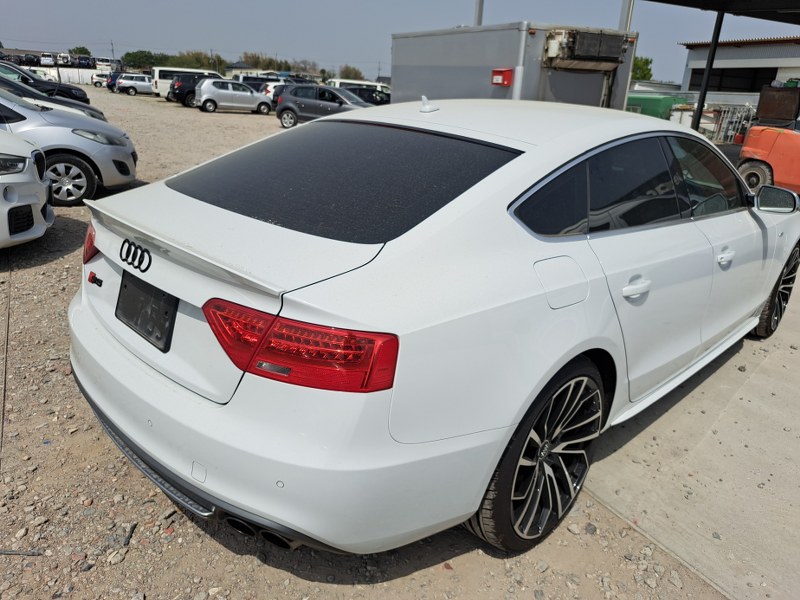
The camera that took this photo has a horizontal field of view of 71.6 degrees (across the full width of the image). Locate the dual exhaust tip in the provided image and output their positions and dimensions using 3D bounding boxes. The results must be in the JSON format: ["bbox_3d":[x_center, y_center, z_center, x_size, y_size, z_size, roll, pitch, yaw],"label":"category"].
[{"bbox_3d":[-0.357,0.601,1.466,0.210,0.085,0.130,15,23,31],"label":"dual exhaust tip"}]

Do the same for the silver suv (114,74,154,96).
[{"bbox_3d":[-18.044,-15.626,40.422,4.400,1.500,1.695,-7,23,-24],"label":"silver suv"}]

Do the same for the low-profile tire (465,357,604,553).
[{"bbox_3d":[0.419,0.464,1.806,0.660,0.660,0.260,-16,26,-43],"label":"low-profile tire"}]

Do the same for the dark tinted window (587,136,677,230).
[{"bbox_3d":[0.781,-0.390,1.882,0.730,0.320,0.050,-16,4,-42],"label":"dark tinted window"}]

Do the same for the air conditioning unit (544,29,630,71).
[{"bbox_3d":[2.531,-3.293,7.374,1.300,0.500,0.340,-7,23,-24],"label":"air conditioning unit"}]

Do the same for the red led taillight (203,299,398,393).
[{"bbox_3d":[-0.255,0.107,1.212,0.512,0.176,0.109,12,21,25],"label":"red led taillight"}]

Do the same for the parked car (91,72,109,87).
[{"bbox_3d":[-33.671,-25.399,64.356,3.800,1.500,1.670,-10,24,-31],"label":"parked car"}]

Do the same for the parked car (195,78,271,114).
[{"bbox_3d":[-7.888,-9.659,26.372,3.400,1.480,1.475,-7,23,-24],"label":"parked car"}]

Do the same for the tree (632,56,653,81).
[{"bbox_3d":[18.780,-17.239,45.000,3.600,4.400,3.600,3,21,0],"label":"tree"}]

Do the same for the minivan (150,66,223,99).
[{"bbox_3d":[-13.258,-13.825,35.588,4.720,1.980,1.700,-12,25,-33],"label":"minivan"}]

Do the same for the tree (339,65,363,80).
[{"bbox_3d":[-6.888,-31.173,78.777,4.000,4.700,4.000,2,21,-1],"label":"tree"}]

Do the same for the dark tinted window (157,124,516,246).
[{"bbox_3d":[-0.236,-0.458,1.919,1.240,0.060,0.750,21,45,42],"label":"dark tinted window"}]

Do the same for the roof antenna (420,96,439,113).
[{"bbox_3d":[0.121,-0.772,2.174,0.100,0.063,0.050,-16,26,-43],"label":"roof antenna"}]

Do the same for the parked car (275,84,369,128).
[{"bbox_3d":[-2.516,-7.062,20.384,3.985,1.475,1.690,3,21,2],"label":"parked car"}]

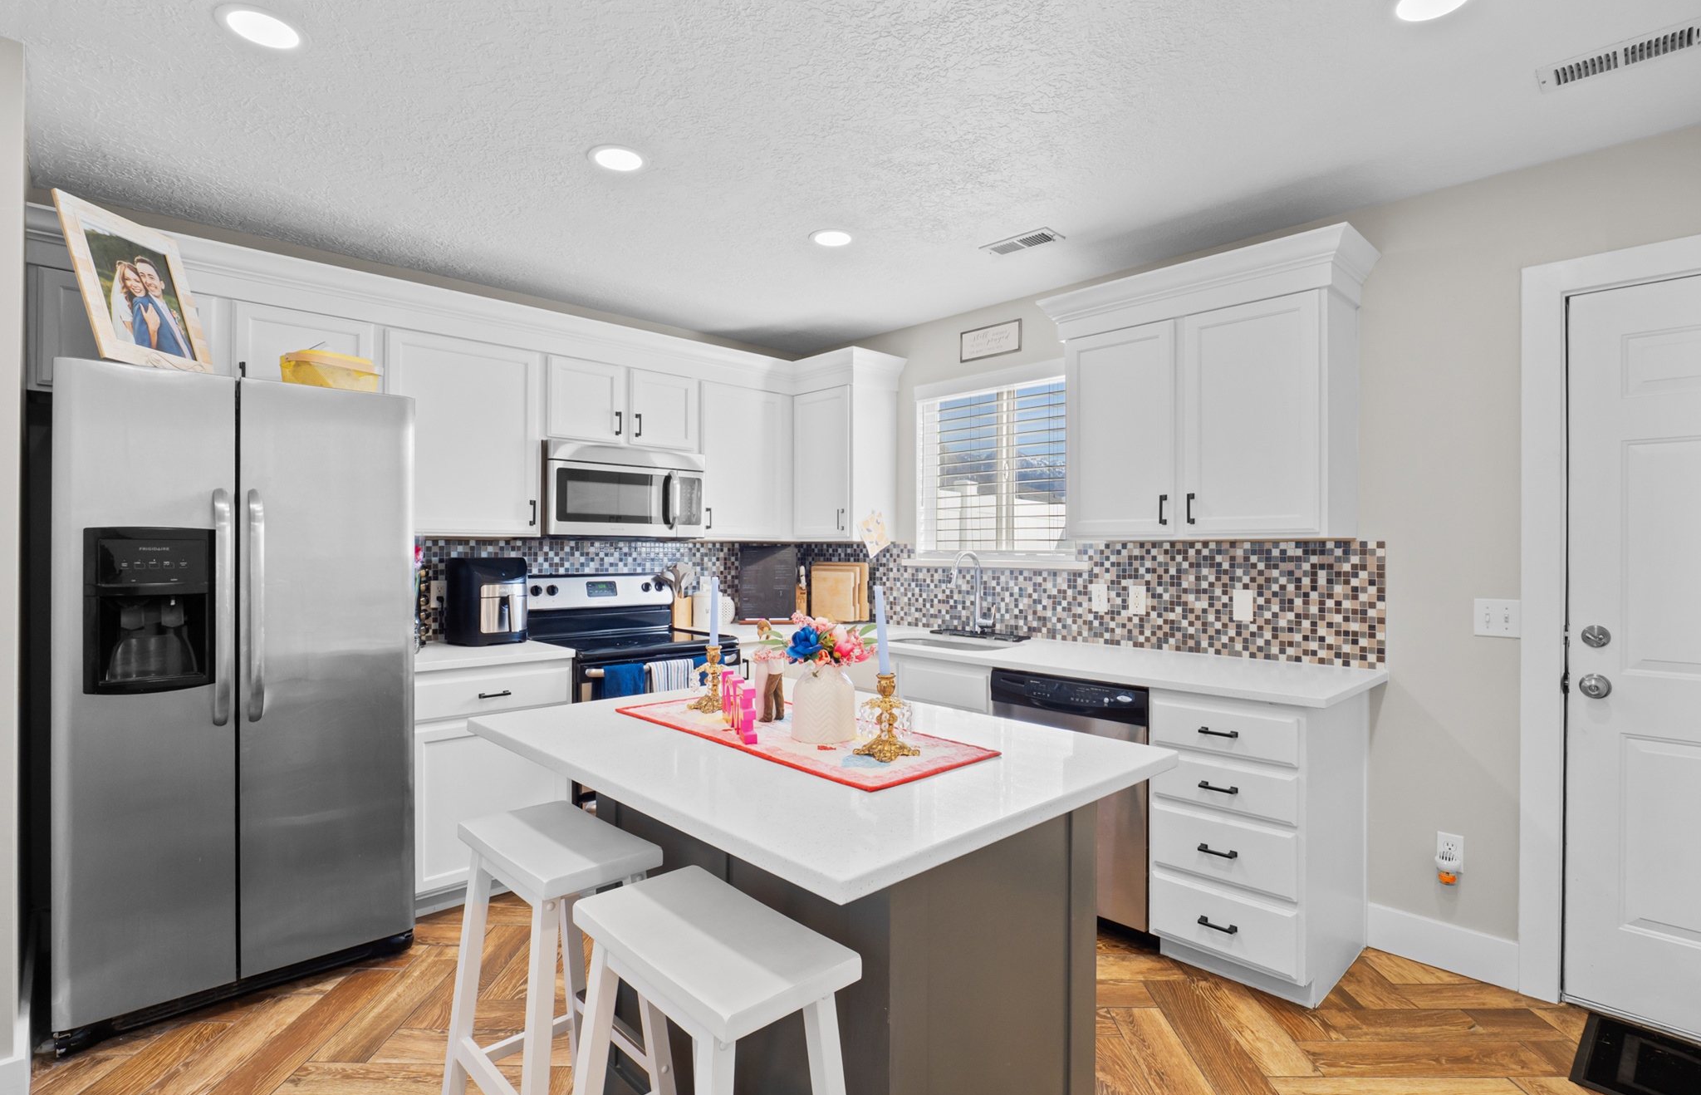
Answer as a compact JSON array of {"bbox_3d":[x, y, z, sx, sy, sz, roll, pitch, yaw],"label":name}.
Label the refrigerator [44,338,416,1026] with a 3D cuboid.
[{"bbox_3d":[-1.939,0.418,2.511,0.830,1.775,0.790,0,0,-44],"label":"refrigerator"}]

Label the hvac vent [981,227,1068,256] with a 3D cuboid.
[{"bbox_3d":[0.634,-1.114,2.903,0.145,0.015,0.295,0,0,-44],"label":"hvac vent"}]

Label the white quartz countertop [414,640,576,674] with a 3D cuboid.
[{"bbox_3d":[-1.496,0.410,3.072,0.584,0.033,0.667,0,0,-44],"label":"white quartz countertop"}]

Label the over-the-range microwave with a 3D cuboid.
[{"bbox_3d":[-1.089,-0.238,3.615,0.763,0.400,0.425,0,0,-44],"label":"over-the-range microwave"}]

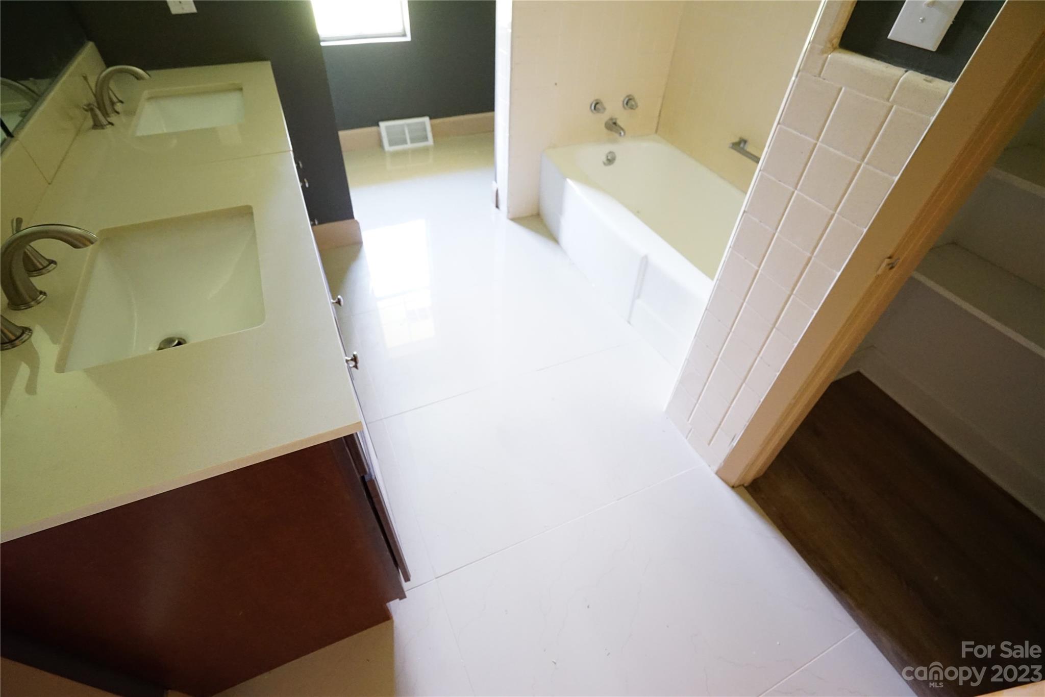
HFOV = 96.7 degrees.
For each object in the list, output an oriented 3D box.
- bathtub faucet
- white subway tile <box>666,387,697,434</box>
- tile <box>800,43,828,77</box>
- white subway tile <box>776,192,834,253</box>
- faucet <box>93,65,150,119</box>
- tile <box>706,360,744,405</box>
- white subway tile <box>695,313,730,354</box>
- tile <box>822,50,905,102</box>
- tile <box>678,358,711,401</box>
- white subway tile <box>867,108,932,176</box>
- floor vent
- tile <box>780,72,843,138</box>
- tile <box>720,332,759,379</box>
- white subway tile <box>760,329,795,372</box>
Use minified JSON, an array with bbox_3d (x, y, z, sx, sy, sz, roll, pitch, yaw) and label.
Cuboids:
[{"bbox_3d":[0.541,-1.257,2.662,0.055,0.070,0.135,-16,47,-18],"label":"bathtub faucet"},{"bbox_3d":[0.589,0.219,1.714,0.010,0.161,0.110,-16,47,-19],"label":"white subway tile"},{"bbox_3d":[0.613,-0.597,0.963,0.010,0.056,0.050,-16,47,-18],"label":"tile"},{"bbox_3d":[0.655,-0.287,1.073,0.009,0.107,0.107,-16,47,-18],"label":"white subway tile"},{"bbox_3d":[-1.288,-0.834,1.498,0.180,0.138,0.056,-16,47,-19],"label":"faucet"},{"bbox_3d":[0.642,0.105,1.461,0.010,0.108,0.108,-16,47,-18],"label":"tile"},{"bbox_3d":[0.601,-0.045,1.458,0.010,0.108,0.110,-16,47,-19],"label":"white subway tile"},{"bbox_3d":[0.656,-0.526,0.892,0.021,0.049,0.157,-16,47,-18],"label":"tile"},{"bbox_3d":[0.588,0.112,1.595,0.009,0.107,0.109,-16,47,-18],"label":"tile"},{"bbox_3d":[0.699,-0.386,0.865,0.009,0.107,0.069,-16,47,-18],"label":"white subway tile"},{"bbox_3d":[-0.894,-1.650,3.559,0.375,0.186,0.090,-16,47,-18],"label":"floor vent"},{"bbox_3d":[0.623,-0.517,1.000,0.010,0.108,0.110,-16,47,-18],"label":"tile"},{"bbox_3d":[0.647,0.026,1.387,0.010,0.108,0.108,-16,47,-19],"label":"tile"},{"bbox_3d":[0.686,0.005,1.251,0.010,0.108,0.069,-16,47,-18],"label":"white subway tile"}]

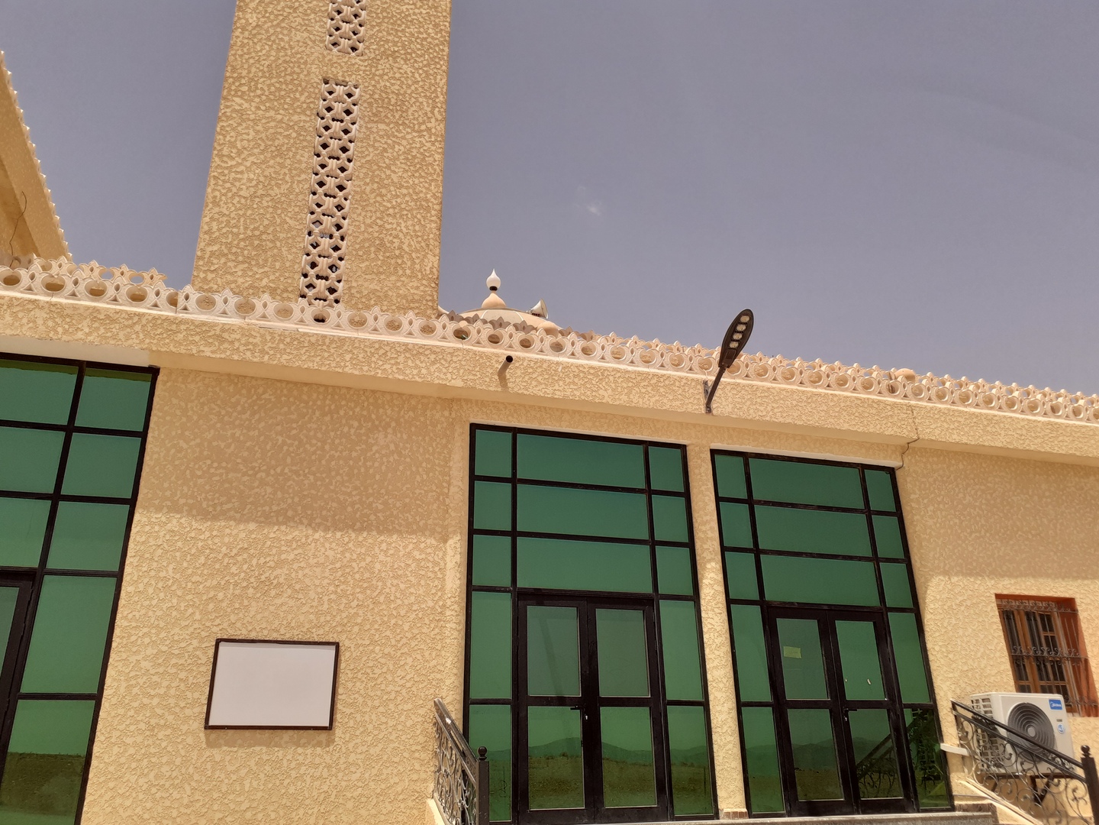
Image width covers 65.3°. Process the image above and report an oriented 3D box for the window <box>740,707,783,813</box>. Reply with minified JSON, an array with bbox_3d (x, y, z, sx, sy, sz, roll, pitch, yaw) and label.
[{"bbox_3d":[2.214,3.587,8.888,0.372,1.006,0.050,6,-24,-16],"label":"window"}]

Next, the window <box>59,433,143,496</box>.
[{"bbox_3d":[-3.945,0.472,7.565,0.556,0.573,0.050,6,-24,-17],"label":"window"}]

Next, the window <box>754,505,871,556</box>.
[{"bbox_3d":[2.983,1.337,9.646,1.467,0.501,0.050,6,-24,-17],"label":"window"}]

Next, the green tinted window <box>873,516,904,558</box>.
[{"bbox_3d":[3.996,1.464,10.111,0.363,0.500,0.050,6,-25,-16],"label":"green tinted window"}]

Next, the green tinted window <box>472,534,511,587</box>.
[{"bbox_3d":[-0.567,1.478,8.548,0.391,0.506,0.050,6,-25,-16],"label":"green tinted window"}]

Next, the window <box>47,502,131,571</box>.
[{"bbox_3d":[-3.929,1.056,7.318,0.554,0.582,0.050,6,-24,-17],"label":"window"}]

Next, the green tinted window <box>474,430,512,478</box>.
[{"bbox_3d":[-0.568,0.425,8.782,0.390,0.494,0.050,6,-24,-17],"label":"green tinted window"}]

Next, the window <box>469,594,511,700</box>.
[{"bbox_3d":[-0.573,2.297,8.498,0.413,1.025,0.050,6,-24,-16],"label":"window"}]

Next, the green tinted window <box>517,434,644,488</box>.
[{"bbox_3d":[0.353,0.533,9.282,1.458,0.503,0.050,6,-25,-16],"label":"green tinted window"}]

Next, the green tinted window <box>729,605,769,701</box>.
[{"bbox_3d":[2.079,2.472,8.834,0.356,0.962,0.050,6,-24,-17],"label":"green tinted window"}]

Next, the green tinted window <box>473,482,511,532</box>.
[{"bbox_3d":[-0.593,0.986,9.047,0.410,0.519,0.050,6,-24,-16],"label":"green tinted window"}]

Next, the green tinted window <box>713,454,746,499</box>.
[{"bbox_3d":[2.031,0.719,9.576,0.359,0.499,0.050,6,-24,-17],"label":"green tinted window"}]

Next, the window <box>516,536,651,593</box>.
[{"bbox_3d":[0.386,1.628,9.104,1.509,0.523,0.050,6,-24,-16],"label":"window"}]

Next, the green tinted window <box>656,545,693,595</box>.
[{"bbox_3d":[1.300,1.646,8.916,0.396,0.504,0.050,6,-24,-17],"label":"green tinted window"}]

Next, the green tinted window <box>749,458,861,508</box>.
[{"bbox_3d":[3.027,0.837,10.059,1.478,0.503,0.050,6,-25,-16],"label":"green tinted window"}]

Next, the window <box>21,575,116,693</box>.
[{"bbox_3d":[-3.909,1.803,7.001,0.553,0.935,0.050,6,-24,-17],"label":"window"}]

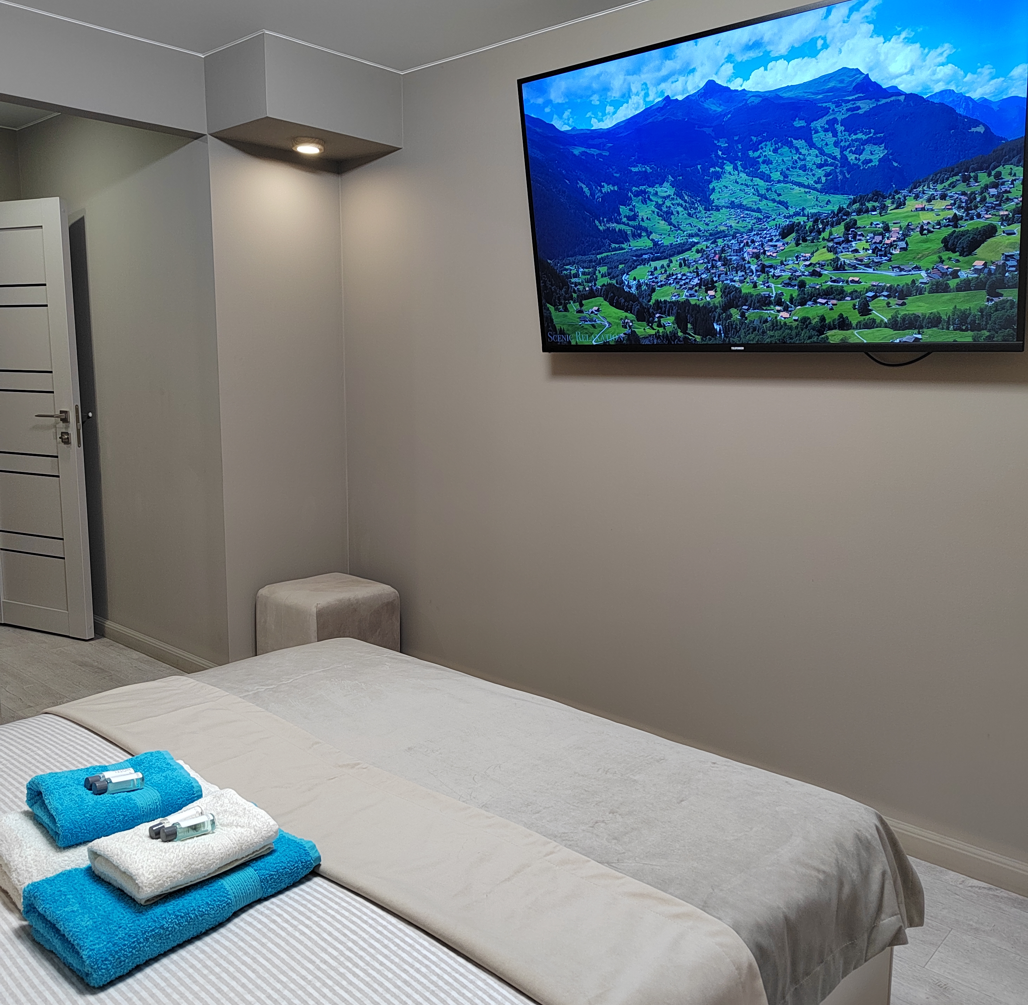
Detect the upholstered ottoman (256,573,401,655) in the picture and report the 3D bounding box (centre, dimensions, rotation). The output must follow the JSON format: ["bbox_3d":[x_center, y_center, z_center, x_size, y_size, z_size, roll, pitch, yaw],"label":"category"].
[{"bbox_3d":[-0.744,0.549,3.673,0.405,0.420,0.410,8,12,41],"label":"upholstered ottoman"}]

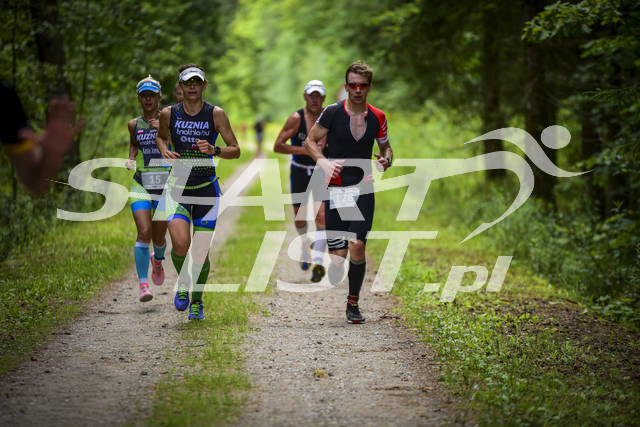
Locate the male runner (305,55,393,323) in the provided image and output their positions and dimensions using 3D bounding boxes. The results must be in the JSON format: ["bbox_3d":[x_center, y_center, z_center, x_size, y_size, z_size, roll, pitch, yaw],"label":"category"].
[{"bbox_3d":[0.189,-0.139,23.600,0.584,1.752,0.850,0,1,-3],"label":"male runner"}]

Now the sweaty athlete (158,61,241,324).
[{"bbox_3d":[-0.817,-0.141,23.900,0.565,1.721,0.780,0,1,-2],"label":"sweaty athlete"}]

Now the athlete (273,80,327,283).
[{"bbox_3d":[-0.092,-0.269,29.900,0.614,1.698,0.900,0,1,-3],"label":"athlete"}]

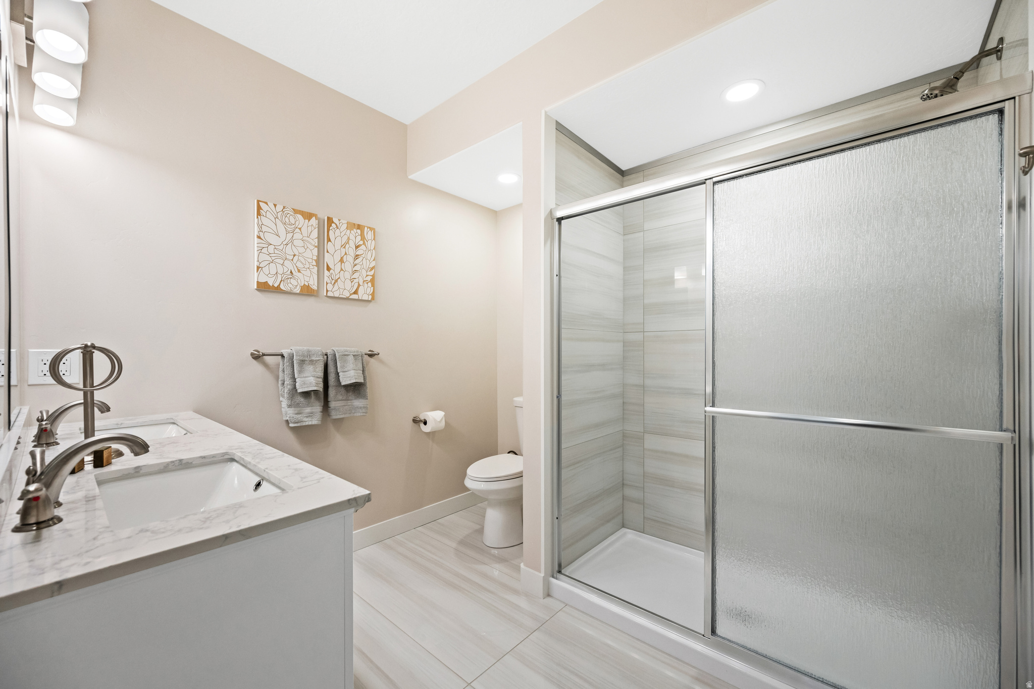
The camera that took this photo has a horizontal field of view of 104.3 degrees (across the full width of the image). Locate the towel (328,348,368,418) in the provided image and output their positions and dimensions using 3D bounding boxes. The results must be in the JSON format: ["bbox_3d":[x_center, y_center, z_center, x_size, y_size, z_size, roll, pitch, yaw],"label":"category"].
[{"bbox_3d":[-0.959,0.215,2.296,0.079,0.392,0.236,-1,-1,41],"label":"towel"}]

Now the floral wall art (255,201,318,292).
[{"bbox_3d":[-1.201,-0.490,2.104,0.028,0.445,0.295,-1,-1,41],"label":"floral wall art"}]

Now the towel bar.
[{"bbox_3d":[-1.072,0.054,2.215,0.084,0.051,0.665,-1,-1,41],"label":"towel bar"}]

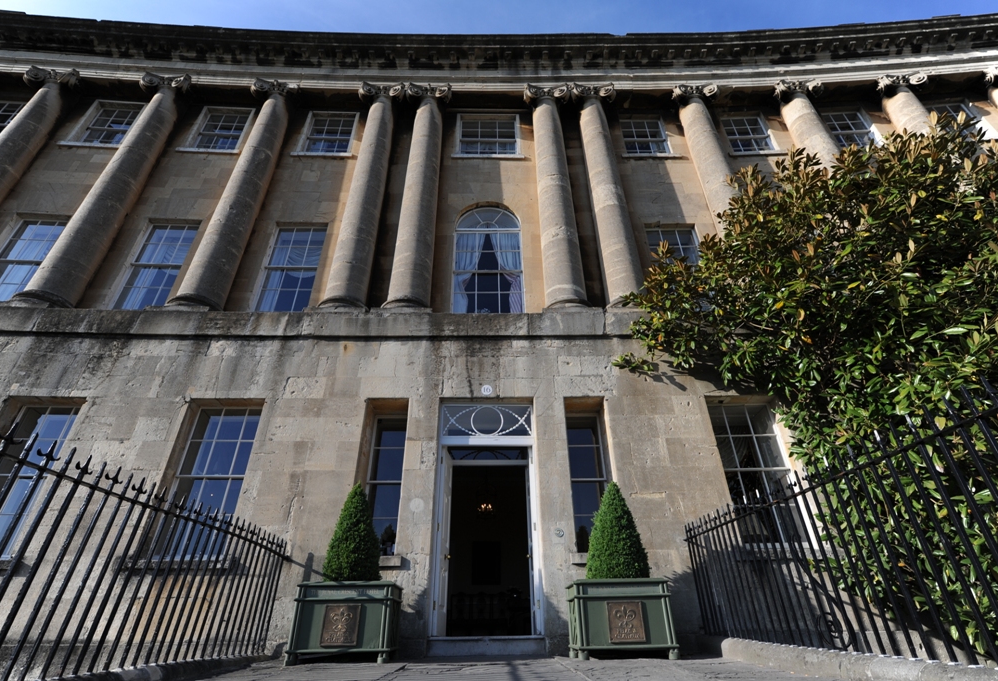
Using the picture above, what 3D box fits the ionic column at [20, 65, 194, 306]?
[{"bbox_3d":[-8.015,-3.243,10.038,1.080,6.720,0.980,1,-30,-3],"label":"ionic column"}]

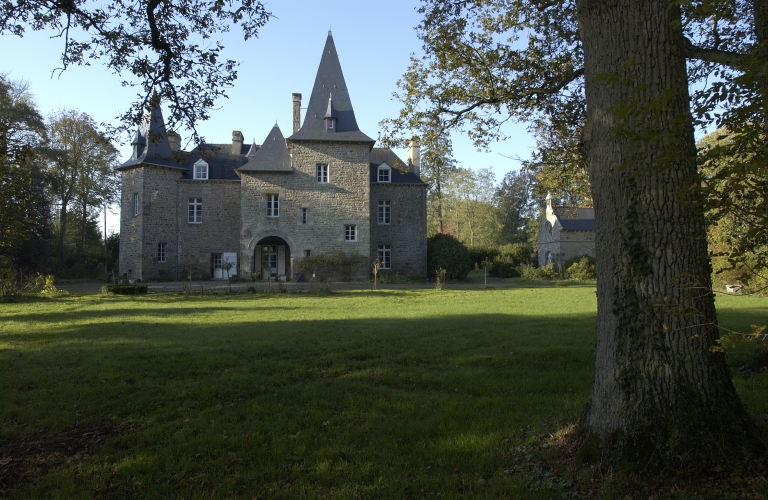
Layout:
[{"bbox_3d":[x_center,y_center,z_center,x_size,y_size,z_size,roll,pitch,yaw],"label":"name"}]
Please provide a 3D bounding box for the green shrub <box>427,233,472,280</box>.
[{"bbox_3d":[5.650,0.490,47.800,4.500,4.300,4.300,0,-1,0],"label":"green shrub"}]

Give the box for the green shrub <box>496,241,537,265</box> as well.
[{"bbox_3d":[16.500,1.100,66.000,4.900,3.800,4.000,0,-1,0],"label":"green shrub"}]

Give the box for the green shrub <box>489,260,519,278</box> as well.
[{"bbox_3d":[11.830,1.900,52.000,3.000,1.650,2.400,0,-1,0],"label":"green shrub"}]

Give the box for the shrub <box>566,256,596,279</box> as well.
[{"bbox_3d":[17.400,1.590,46.000,3.000,2.000,2.400,0,-1,0],"label":"shrub"}]

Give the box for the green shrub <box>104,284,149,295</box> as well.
[{"bbox_3d":[-13.084,1.948,26.800,2.300,0.430,1.400,0,-1,0],"label":"green shrub"}]

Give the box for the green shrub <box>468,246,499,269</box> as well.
[{"bbox_3d":[13.500,1.100,72.000,4.400,3.100,3.200,0,-1,0],"label":"green shrub"}]

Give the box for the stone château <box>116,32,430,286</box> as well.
[{"bbox_3d":[-9.600,-7.950,46.900,27.000,21.300,11.000,0,-1,-9],"label":"stone château"}]

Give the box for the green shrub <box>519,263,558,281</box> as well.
[{"bbox_3d":[13.800,1.870,47.000,3.300,1.500,2.400,0,-1,0],"label":"green shrub"}]

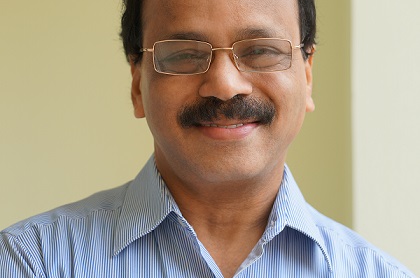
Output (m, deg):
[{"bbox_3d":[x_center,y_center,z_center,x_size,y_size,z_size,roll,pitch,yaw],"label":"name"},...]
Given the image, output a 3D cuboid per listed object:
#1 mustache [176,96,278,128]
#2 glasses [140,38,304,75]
[{"bbox_3d":[0.015,-0.024,1.137,0.084,0.030,0.030,-1,-2,-3],"label":"mustache"},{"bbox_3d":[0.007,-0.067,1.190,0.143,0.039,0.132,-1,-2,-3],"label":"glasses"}]

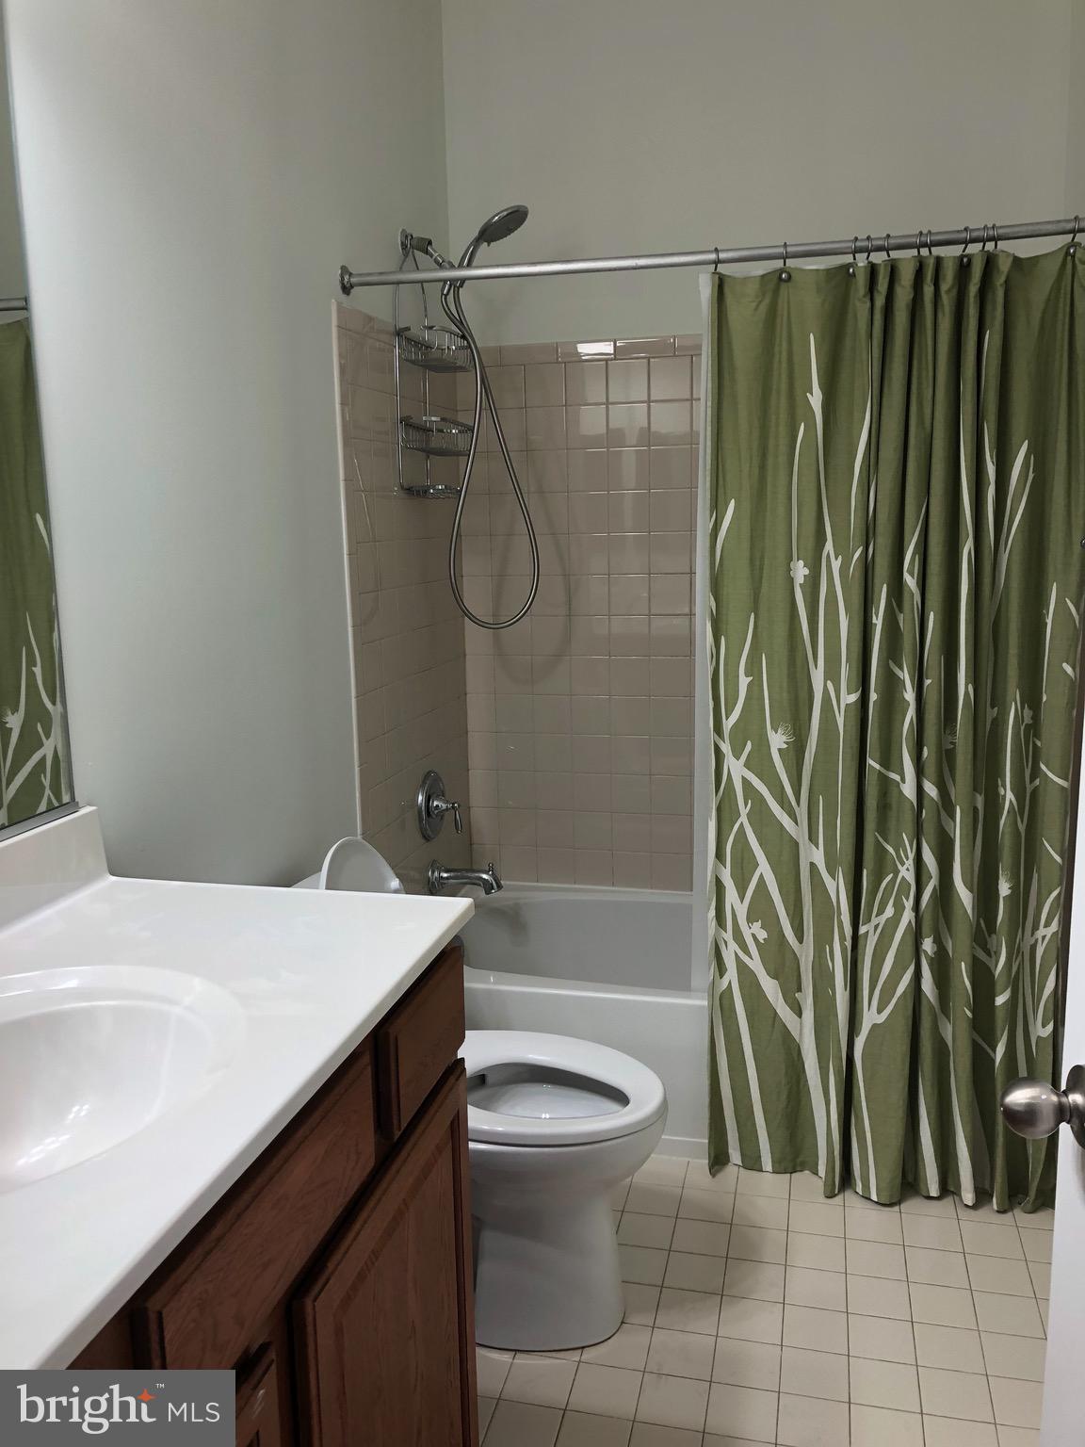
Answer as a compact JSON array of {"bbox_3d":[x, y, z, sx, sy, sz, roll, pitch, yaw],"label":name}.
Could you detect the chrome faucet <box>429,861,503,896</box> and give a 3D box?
[{"bbox_3d":[-0.191,0.401,3.029,0.191,0.090,0.078,1,11,14],"label":"chrome faucet"}]

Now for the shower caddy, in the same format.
[{"bbox_3d":[-0.255,-0.854,2.818,0.105,0.607,0.271,1,11,14],"label":"shower caddy"}]

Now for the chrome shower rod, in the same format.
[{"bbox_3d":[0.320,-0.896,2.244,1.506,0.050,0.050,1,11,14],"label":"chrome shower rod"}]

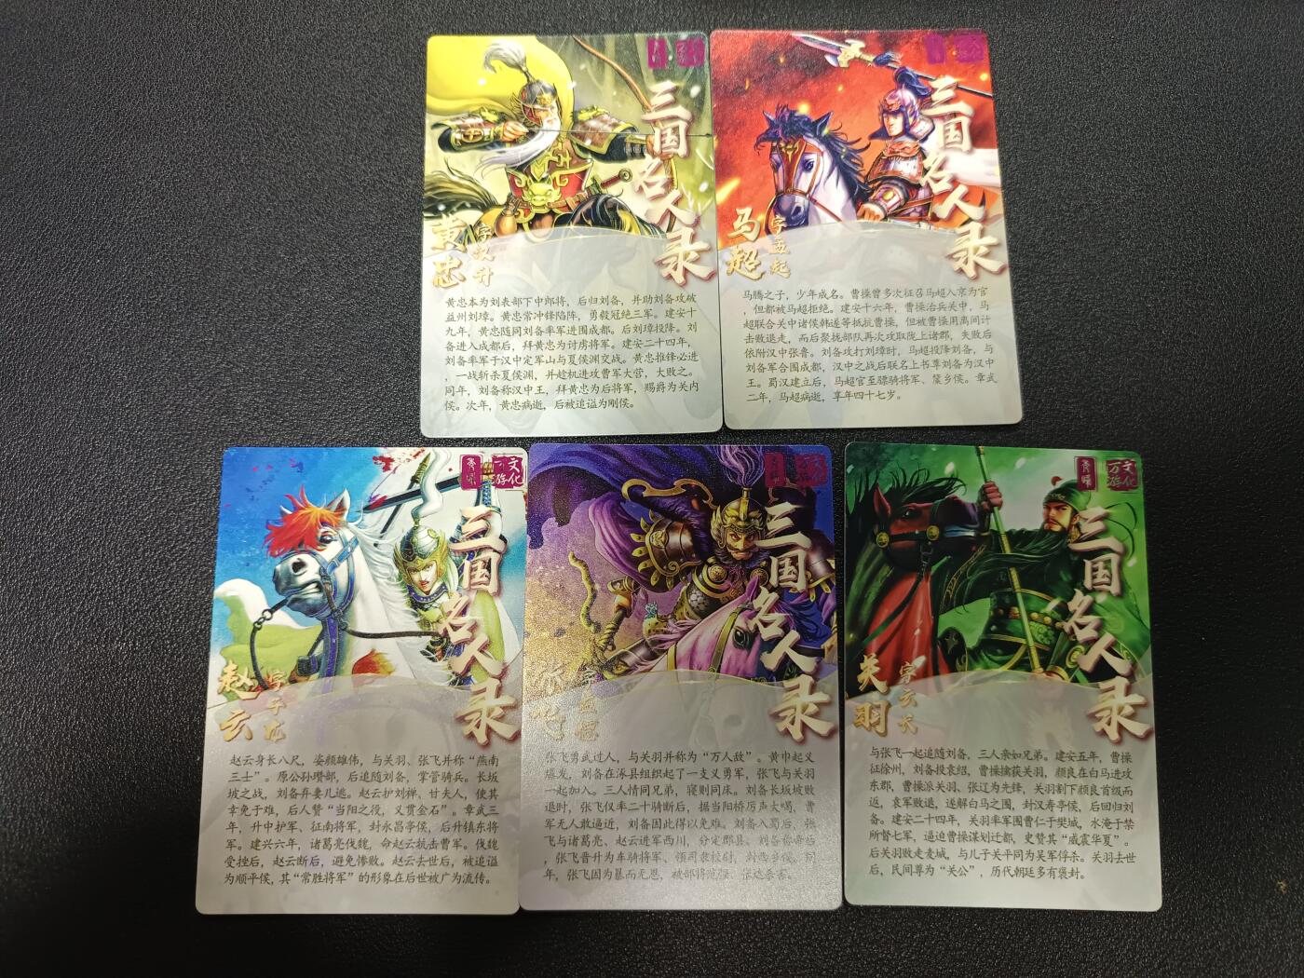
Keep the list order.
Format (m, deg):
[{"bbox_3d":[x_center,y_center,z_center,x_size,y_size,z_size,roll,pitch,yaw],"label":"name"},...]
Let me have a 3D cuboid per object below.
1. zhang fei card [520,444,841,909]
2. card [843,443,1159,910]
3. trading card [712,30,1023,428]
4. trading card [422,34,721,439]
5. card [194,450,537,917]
[{"bbox_3d":[0.006,0.036,0.179,0.062,0.001,0.090,0,81,-1],"label":"zhang fei card"},{"bbox_3d":[0.069,0.036,0.180,0.062,0.001,0.090,2,81,-1],"label":"card"},{"bbox_3d":[0.045,-0.057,0.193,0.062,0.001,0.090,-1,81,-1],"label":"trading card"},{"bbox_3d":[-0.017,-0.056,0.192,0.062,0.001,0.090,-1,81,-1],"label":"trading card"},{"bbox_3d":[-0.056,0.036,0.178,0.062,0.001,0.090,0,81,-1],"label":"card"}]

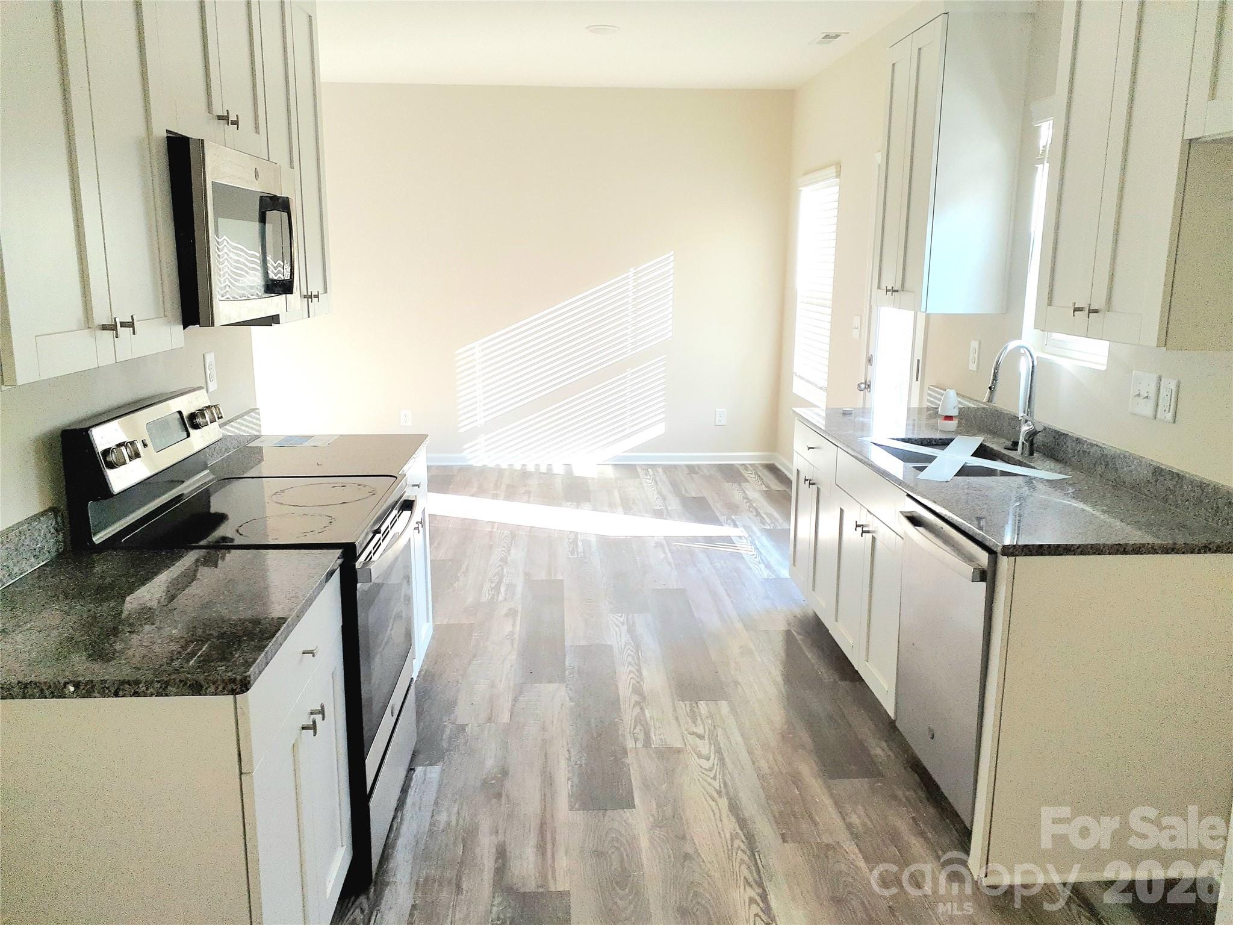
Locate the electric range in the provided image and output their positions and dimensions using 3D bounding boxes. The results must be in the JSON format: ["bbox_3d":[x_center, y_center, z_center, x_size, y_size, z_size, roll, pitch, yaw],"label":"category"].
[{"bbox_3d":[-0.924,0.428,2.654,0.680,1.187,0.760,0,12,-3],"label":"electric range"}]

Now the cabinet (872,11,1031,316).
[{"bbox_3d":[1.309,-1.149,3.837,0.324,1.055,0.605,0,12,-3],"label":"cabinet"}]

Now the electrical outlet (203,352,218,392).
[{"bbox_3d":[-1.326,-0.298,3.148,0.010,0.120,0.072,0,12,-3],"label":"electrical outlet"}]

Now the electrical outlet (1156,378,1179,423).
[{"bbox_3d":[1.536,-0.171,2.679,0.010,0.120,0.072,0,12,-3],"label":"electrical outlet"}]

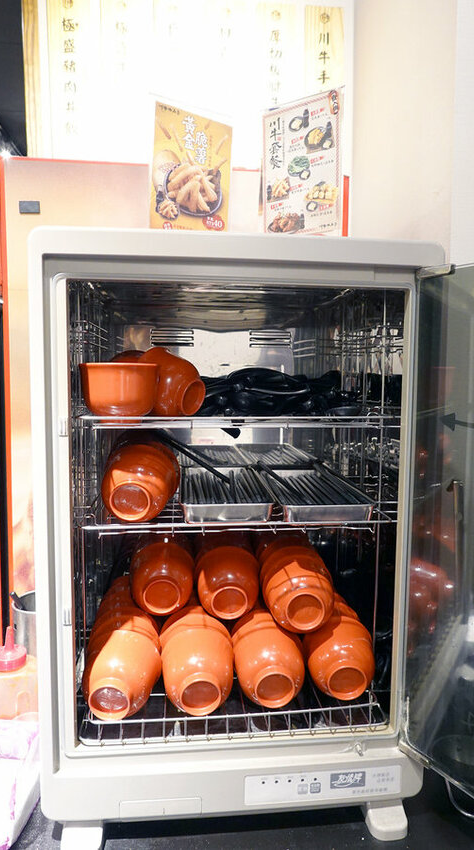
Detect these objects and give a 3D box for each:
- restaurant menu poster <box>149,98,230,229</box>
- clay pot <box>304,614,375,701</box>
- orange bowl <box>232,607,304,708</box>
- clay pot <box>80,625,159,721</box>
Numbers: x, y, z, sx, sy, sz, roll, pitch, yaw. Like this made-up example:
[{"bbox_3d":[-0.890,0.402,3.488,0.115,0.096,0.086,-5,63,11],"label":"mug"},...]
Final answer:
[{"bbox_3d":[-0.054,-0.309,0.718,0.116,0.165,0.020,-3,6,-33],"label":"restaurant menu poster"},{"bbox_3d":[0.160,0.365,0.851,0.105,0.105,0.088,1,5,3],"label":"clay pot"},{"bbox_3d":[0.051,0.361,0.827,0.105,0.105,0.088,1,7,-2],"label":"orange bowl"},{"bbox_3d":[-0.157,0.335,0.743,0.100,0.100,0.078,1,16,3],"label":"clay pot"}]

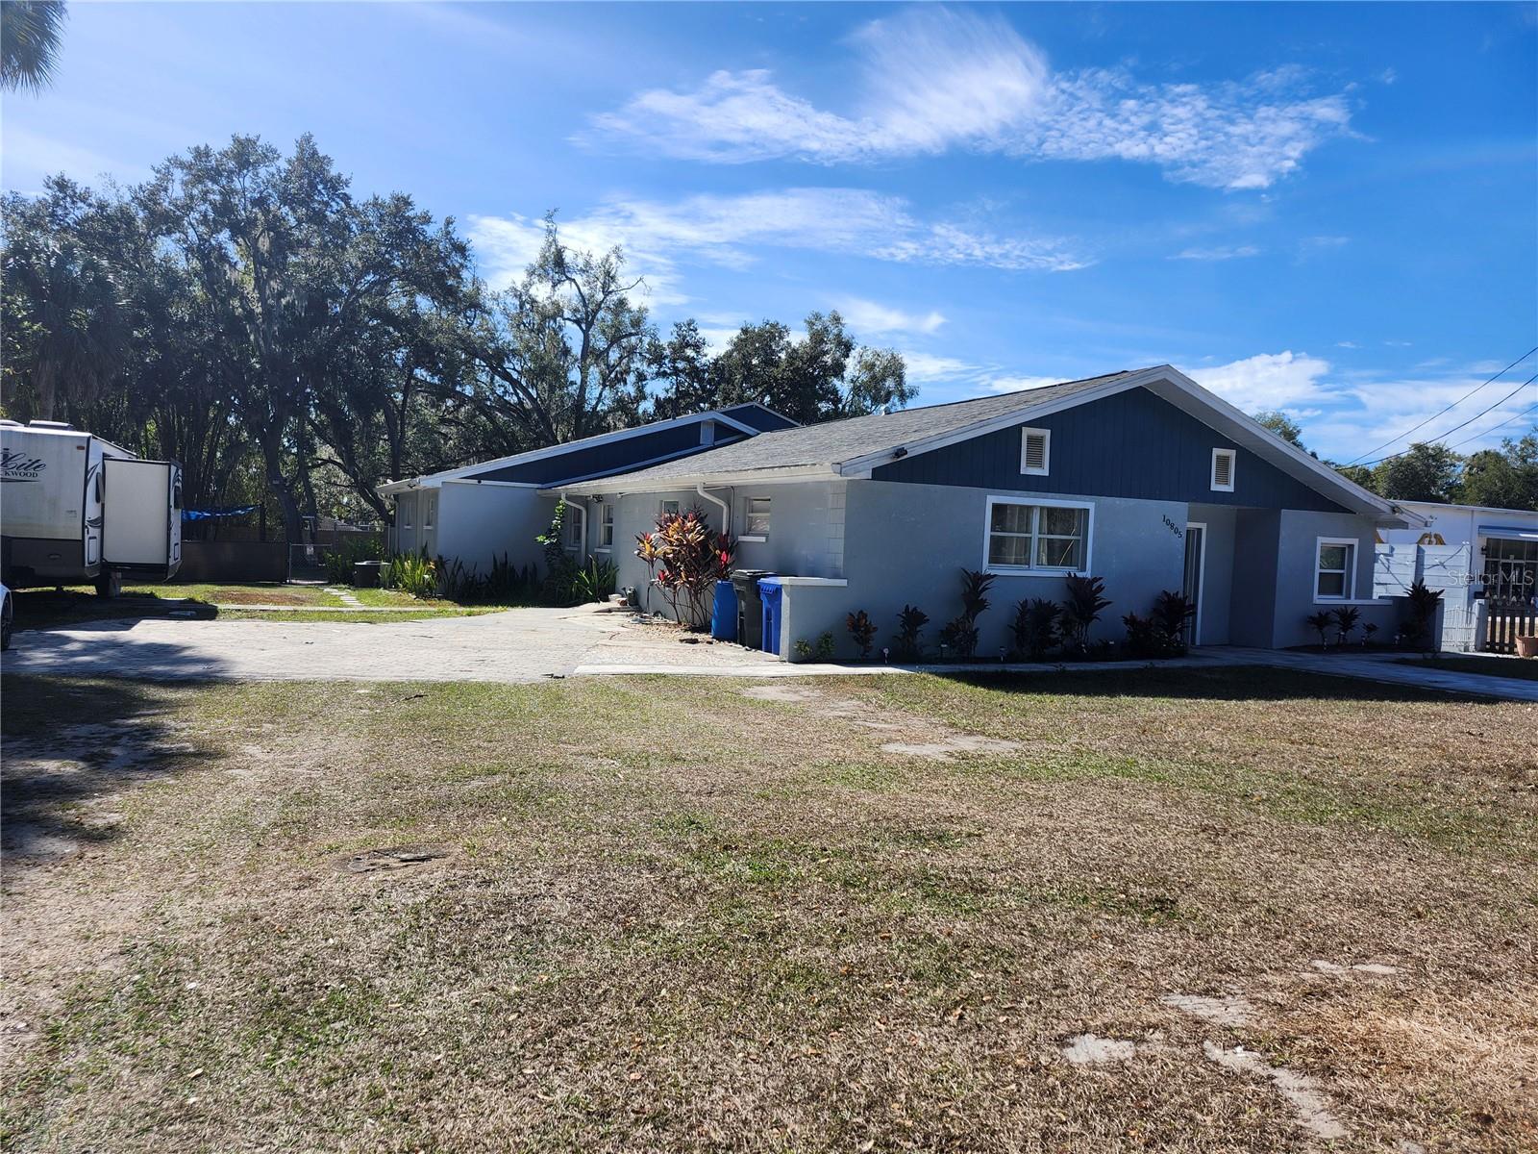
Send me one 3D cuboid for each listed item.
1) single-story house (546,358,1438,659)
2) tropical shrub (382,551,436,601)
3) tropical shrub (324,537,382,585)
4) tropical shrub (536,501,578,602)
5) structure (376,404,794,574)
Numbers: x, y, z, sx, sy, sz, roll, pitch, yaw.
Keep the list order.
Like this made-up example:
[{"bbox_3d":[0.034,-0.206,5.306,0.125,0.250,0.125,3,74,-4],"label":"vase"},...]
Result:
[{"bbox_3d":[3.363,-1.362,22.396,12.900,4.530,14.020,1,3,-27],"label":"single-story house"},{"bbox_3d":[-8.248,-0.055,23.500,1.250,1.100,1.200,1,3,-27],"label":"tropical shrub"},{"bbox_3d":[-11.244,-0.438,27.600,1.500,1.300,1.300,1,3,-27],"label":"tropical shrub"},{"bbox_3d":[-5.049,-0.617,24.400,1.000,2.300,0.900,1,3,-27],"label":"tropical shrub"},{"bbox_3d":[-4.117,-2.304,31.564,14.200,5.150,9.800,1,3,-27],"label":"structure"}]

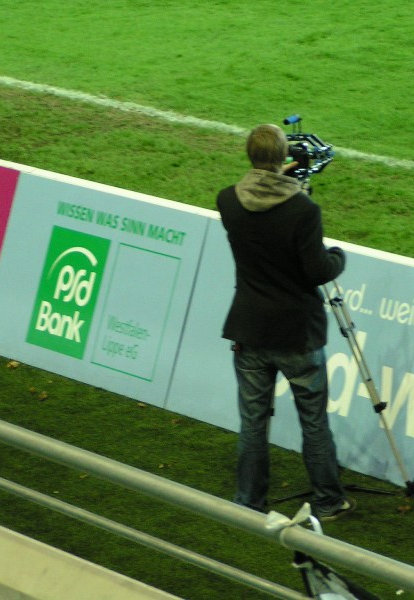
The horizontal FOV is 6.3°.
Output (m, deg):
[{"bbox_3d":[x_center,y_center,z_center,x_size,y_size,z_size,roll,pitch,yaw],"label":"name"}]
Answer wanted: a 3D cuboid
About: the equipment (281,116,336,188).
[{"bbox_3d":[0.439,-0.694,17.604,0.280,0.340,0.270,7,16,39],"label":"equipment"}]

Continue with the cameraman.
[{"bbox_3d":[0.353,0.095,17.482,0.560,1.820,0.480,5,15,34],"label":"cameraman"}]

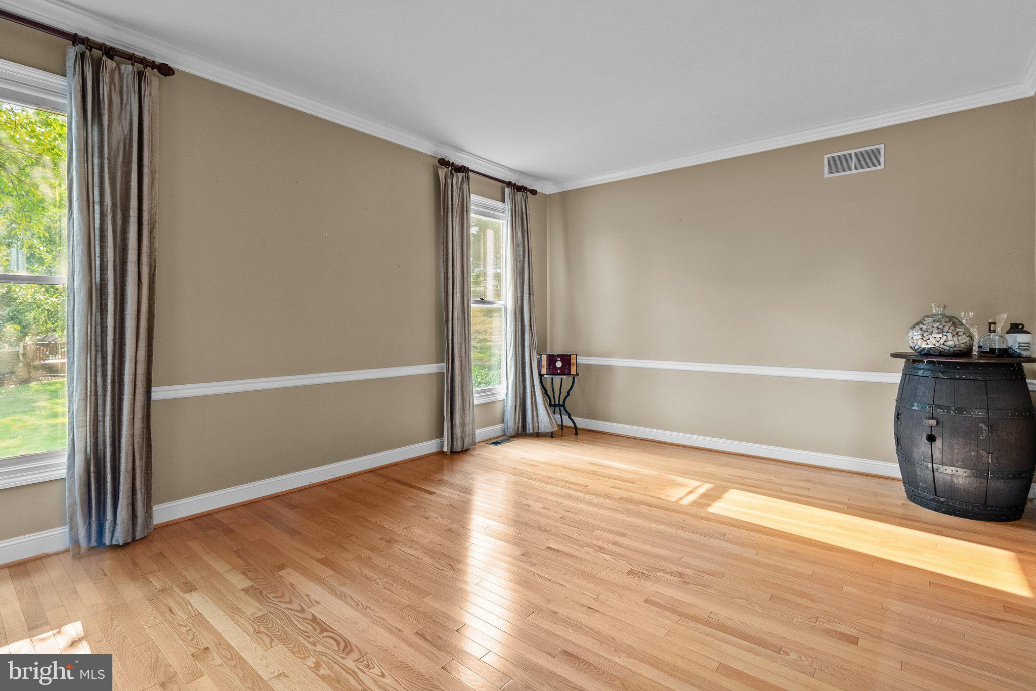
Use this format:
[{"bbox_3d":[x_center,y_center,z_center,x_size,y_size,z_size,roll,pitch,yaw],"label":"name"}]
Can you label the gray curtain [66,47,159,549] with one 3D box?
[{"bbox_3d":[-2.133,-0.231,2.586,0.140,2.560,0.380,1,2,40],"label":"gray curtain"}]

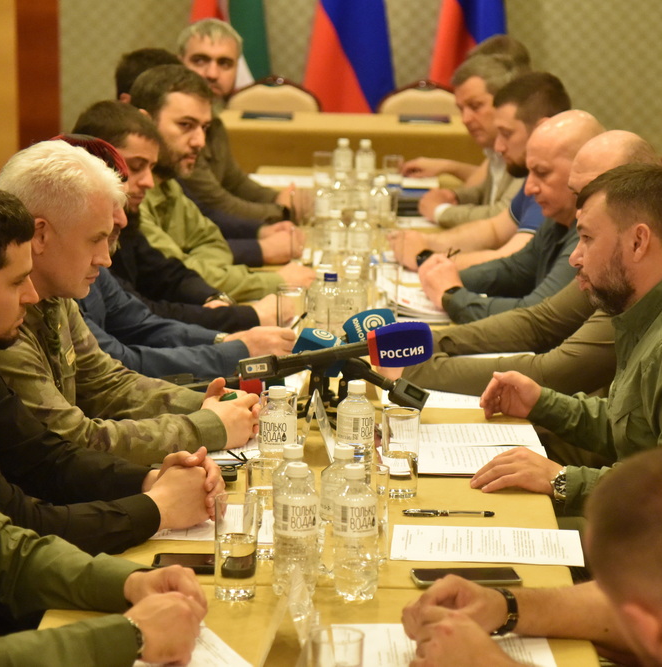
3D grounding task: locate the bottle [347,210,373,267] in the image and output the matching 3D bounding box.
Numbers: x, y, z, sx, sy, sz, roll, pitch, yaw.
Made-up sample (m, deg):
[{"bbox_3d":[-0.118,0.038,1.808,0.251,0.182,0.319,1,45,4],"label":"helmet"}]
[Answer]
[{"bbox_3d":[0.077,-0.228,6.072,0.066,0.196,0.066,1,11,0],"label":"bottle"}]

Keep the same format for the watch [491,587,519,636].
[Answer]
[{"bbox_3d":[0.230,0.388,3.166,0.040,0.064,0.060,-9,15,-41],"label":"watch"}]

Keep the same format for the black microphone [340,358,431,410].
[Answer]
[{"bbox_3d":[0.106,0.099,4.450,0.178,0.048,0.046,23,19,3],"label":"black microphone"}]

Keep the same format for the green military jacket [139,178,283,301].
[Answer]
[{"bbox_3d":[-0.382,-0.153,6.122,0.500,0.505,0.580,5,11,21],"label":"green military jacket"}]

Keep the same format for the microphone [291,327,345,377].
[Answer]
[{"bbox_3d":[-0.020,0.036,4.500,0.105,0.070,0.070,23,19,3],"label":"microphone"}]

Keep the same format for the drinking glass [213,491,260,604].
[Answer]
[{"bbox_3d":[-0.138,0.309,3.313,0.064,0.147,0.064,1,11,0],"label":"drinking glass"}]

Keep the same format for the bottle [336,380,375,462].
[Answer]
[{"bbox_3d":[0.043,0.179,3.844,0.067,0.197,0.067,1,11,0],"label":"bottle"}]

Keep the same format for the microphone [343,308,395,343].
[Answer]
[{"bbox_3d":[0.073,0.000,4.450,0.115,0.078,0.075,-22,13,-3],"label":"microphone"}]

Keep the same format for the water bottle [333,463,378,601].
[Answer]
[{"bbox_3d":[0.034,0.285,3.281,0.065,0.194,0.065,0,10,-8],"label":"water bottle"}]

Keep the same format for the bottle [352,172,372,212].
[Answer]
[{"bbox_3d":[0.090,-0.362,6.559,0.067,0.197,0.067,-3,12,-20],"label":"bottle"}]

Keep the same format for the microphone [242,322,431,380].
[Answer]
[{"bbox_3d":[0.010,0.038,4.440,0.378,0.076,0.075,-8,9,10],"label":"microphone"}]

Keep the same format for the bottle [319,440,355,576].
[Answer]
[{"bbox_3d":[0.018,0.265,3.412,0.067,0.197,0.067,1,11,0],"label":"bottle"}]

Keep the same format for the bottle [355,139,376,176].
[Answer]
[{"bbox_3d":[0.119,-0.579,7.949,0.066,0.196,0.066,1,11,0],"label":"bottle"}]

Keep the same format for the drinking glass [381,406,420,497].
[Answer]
[{"bbox_3d":[0.119,0.203,3.864,0.062,0.145,0.062,1,11,0],"label":"drinking glass"}]

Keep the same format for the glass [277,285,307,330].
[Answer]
[{"bbox_3d":[-0.088,-0.031,5.130,0.065,0.147,0.065,1,11,0],"label":"glass"}]

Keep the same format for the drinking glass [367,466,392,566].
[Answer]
[{"bbox_3d":[0.058,0.277,3.491,0.062,0.145,0.062,1,11,0],"label":"drinking glass"}]

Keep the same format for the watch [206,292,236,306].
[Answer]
[{"bbox_3d":[-0.271,-0.078,5.583,0.065,0.055,0.038,22,3,-19],"label":"watch"}]

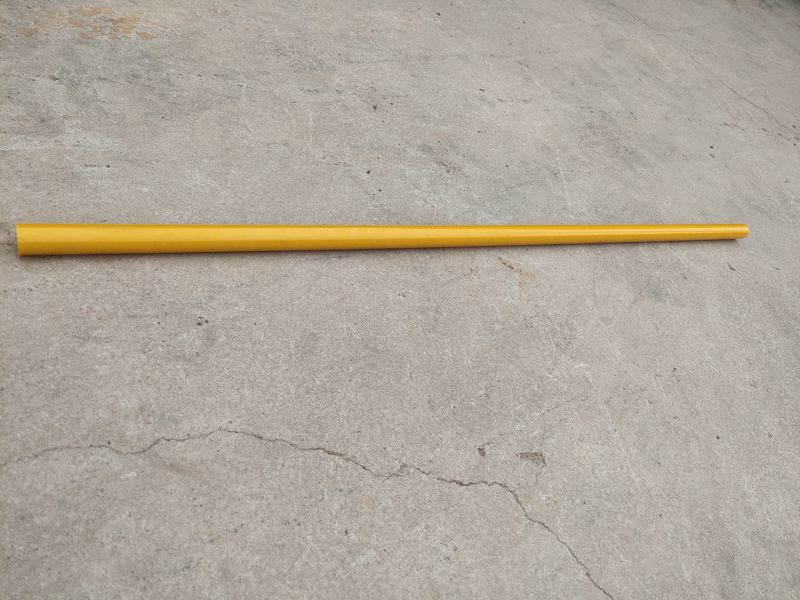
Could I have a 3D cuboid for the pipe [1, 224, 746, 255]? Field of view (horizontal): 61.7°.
[{"bbox_3d":[0.141,-0.087,0.888,1.130,0.027,0.027,-4,57,-33],"label":"pipe"}]

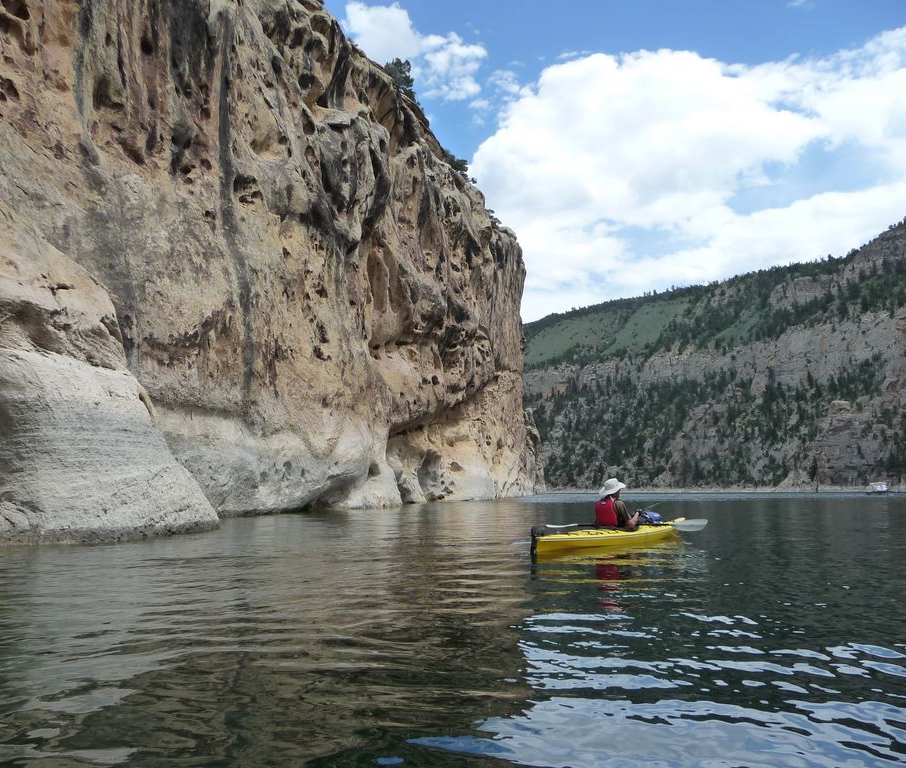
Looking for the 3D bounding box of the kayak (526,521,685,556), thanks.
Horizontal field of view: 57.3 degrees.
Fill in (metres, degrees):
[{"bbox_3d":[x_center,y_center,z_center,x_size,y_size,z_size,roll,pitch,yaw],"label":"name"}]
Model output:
[{"bbox_3d":[2.331,2.099,11.509,0.620,0.390,4.744,-5,-9,36],"label":"kayak"}]

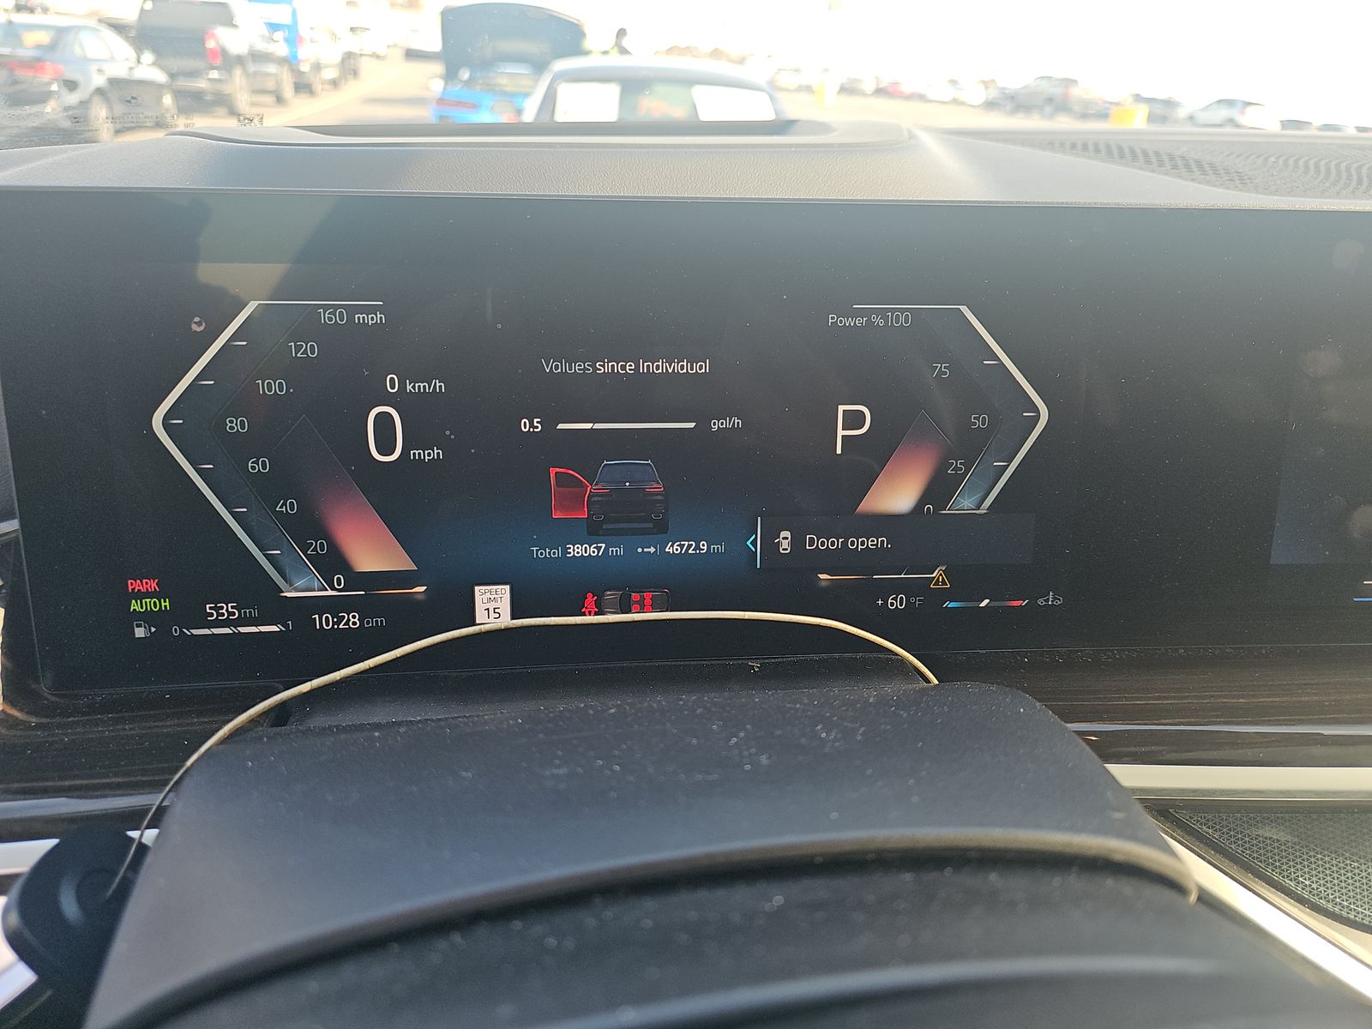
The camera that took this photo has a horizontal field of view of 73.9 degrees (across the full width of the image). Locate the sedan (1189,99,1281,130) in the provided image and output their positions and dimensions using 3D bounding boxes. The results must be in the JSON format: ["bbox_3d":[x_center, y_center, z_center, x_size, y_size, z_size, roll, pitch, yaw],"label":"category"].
[{"bbox_3d":[29.289,-21.523,48.989,1.820,1.500,4.500,-3,27,-12],"label":"sedan"}]

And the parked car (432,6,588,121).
[{"bbox_3d":[-2.052,-4.967,10.876,1.880,1.800,4.750,-2,27,-11],"label":"parked car"}]

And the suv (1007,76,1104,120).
[{"bbox_3d":[17.444,-19.945,43.577,1.950,1.820,5.400,-3,27,-12],"label":"suv"}]

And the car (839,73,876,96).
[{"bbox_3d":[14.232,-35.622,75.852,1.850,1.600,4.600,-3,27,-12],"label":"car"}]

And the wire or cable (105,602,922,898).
[{"bbox_3d":[-0.024,0.044,0.180,0.165,0.042,0.055,1,26,-4],"label":"wire or cable"}]

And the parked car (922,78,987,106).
[{"bbox_3d":[15.654,-24.803,53.486,1.850,1.650,4.600,-3,27,-12],"label":"parked car"}]

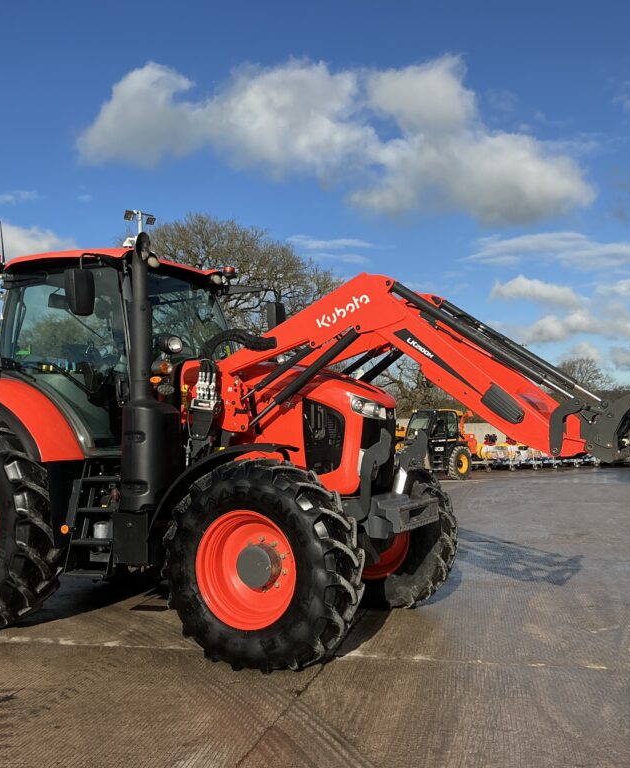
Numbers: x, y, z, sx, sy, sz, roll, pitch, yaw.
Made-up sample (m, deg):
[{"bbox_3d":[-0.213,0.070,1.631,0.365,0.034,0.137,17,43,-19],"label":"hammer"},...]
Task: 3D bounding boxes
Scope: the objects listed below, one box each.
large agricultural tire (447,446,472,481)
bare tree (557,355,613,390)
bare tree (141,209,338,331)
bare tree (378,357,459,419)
[{"bbox_3d":[4.802,2.607,27.300,0.430,1.190,1.190,-3,-4,38],"label":"large agricultural tire"},{"bbox_3d":[29.423,1.871,89.706,6.800,9.736,6.500,-2,-4,18],"label":"bare tree"},{"bbox_3d":[-4.383,-2.553,44.590,12.200,13.553,11.500,0,-3,-6],"label":"bare tree"},{"bbox_3d":[5.484,0.495,44.777,6.800,7.361,6.500,-1,-3,7],"label":"bare tree"}]

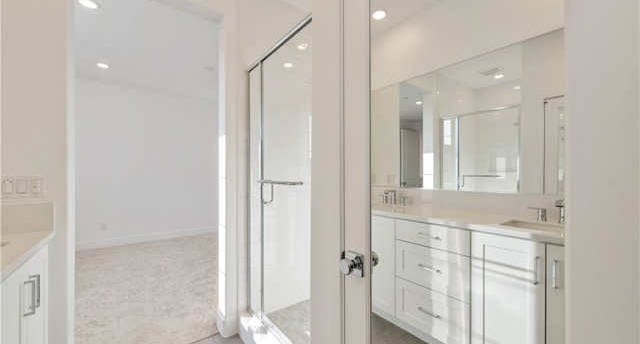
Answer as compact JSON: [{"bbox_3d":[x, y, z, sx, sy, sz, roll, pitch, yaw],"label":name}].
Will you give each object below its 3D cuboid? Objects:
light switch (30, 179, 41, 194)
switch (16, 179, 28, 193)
[{"bbox_3d":[-1.483,0.075,1.297,0.035,0.069,0.010,0,0,-37],"label":"light switch"},{"bbox_3d":[-1.520,0.074,1.270,0.035,0.069,0.010,0,0,-37],"label":"switch"}]

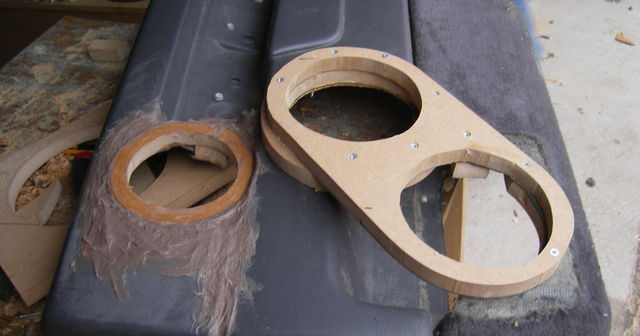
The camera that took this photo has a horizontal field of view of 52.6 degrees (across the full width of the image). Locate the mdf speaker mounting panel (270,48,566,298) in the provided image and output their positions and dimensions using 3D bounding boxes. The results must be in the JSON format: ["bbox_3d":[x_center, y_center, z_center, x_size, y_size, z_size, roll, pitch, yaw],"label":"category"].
[{"bbox_3d":[0.089,-0.007,0.697,0.196,0.045,0.383,-26,53,-26],"label":"mdf speaker mounting panel"}]

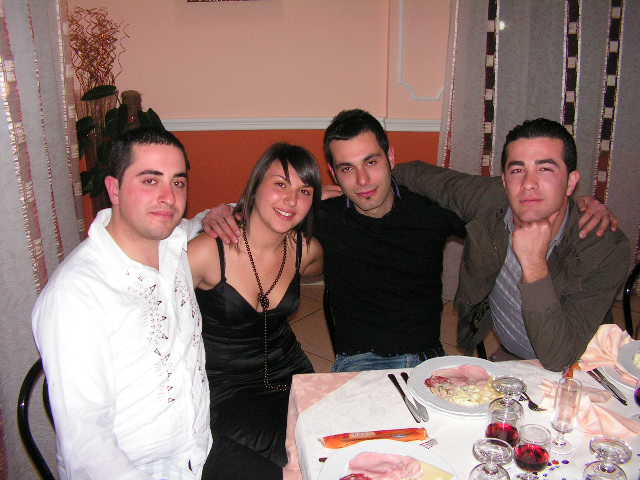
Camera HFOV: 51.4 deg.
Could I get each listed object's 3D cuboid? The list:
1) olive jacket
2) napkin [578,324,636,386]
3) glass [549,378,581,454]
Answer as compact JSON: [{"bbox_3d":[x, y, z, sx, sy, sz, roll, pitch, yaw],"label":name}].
[{"bbox_3d":[0.460,0.071,1.737,0.580,0.540,0.420,3,20,9],"label":"olive jacket"},{"bbox_3d":[0.704,0.280,1.585,0.190,0.080,0.200,0,20,0],"label":"napkin"},{"bbox_3d":[0.487,0.346,1.312,0.050,0.150,0.050,0,20,0],"label":"glass"}]

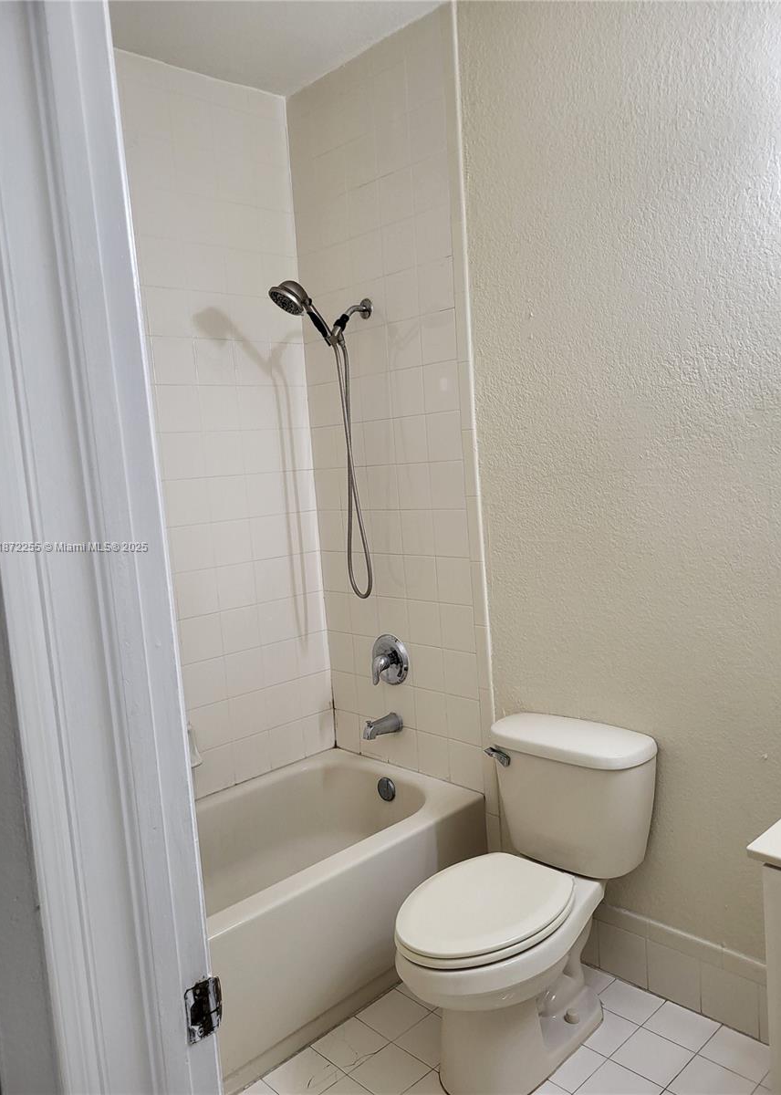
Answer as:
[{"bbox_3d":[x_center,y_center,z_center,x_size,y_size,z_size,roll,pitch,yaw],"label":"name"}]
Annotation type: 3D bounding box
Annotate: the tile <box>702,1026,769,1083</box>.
[{"bbox_3d":[0.854,1.242,2.008,0.134,0.010,0.150,-10,8,-43],"label":"tile"}]

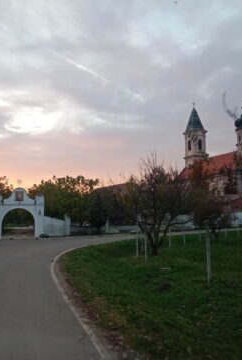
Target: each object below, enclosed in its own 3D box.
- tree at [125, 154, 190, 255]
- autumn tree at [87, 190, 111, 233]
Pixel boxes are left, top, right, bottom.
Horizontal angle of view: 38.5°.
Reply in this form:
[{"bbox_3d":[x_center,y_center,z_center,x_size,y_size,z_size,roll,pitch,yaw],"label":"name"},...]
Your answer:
[{"bbox_3d":[1.808,1.146,17.321,3.200,5.130,3.300,-1,-7,0],"label":"tree"},{"bbox_3d":[-3.201,4.704,51.395,3.560,6.320,3.500,-1,-7,0],"label":"autumn tree"}]

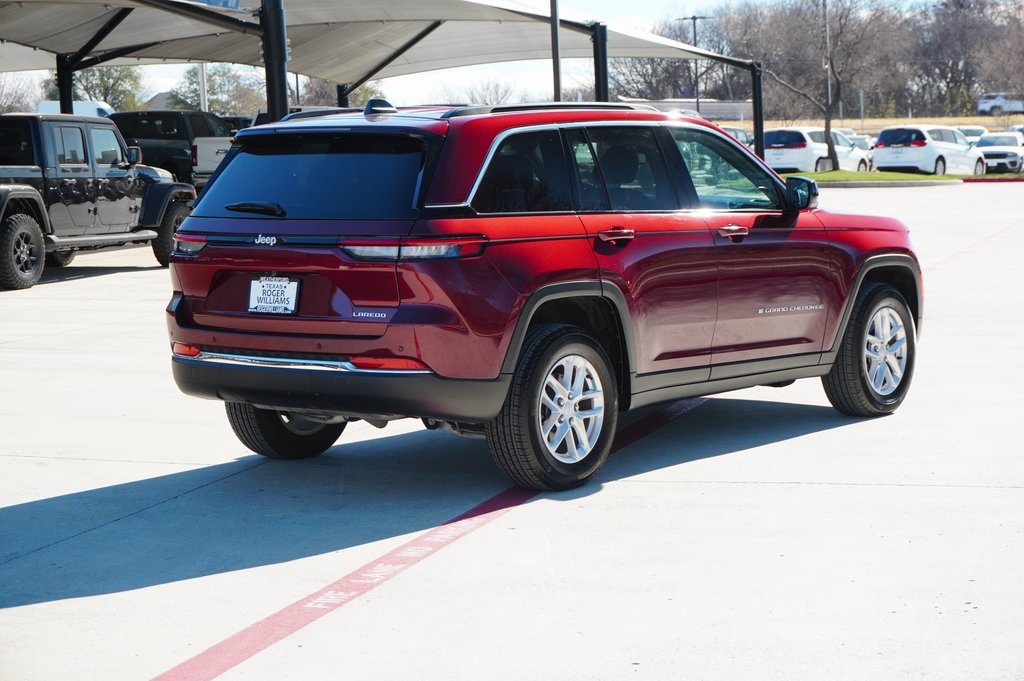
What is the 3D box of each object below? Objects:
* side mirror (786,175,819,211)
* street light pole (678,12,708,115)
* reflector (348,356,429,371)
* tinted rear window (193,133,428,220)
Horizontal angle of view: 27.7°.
[{"bbox_3d":[1.554,-0.784,11.026,0.205,0.185,0.160,4,7,39],"label":"side mirror"},{"bbox_3d":[11.623,-15.822,130.000,2.200,8.900,0.400,-1,6,3],"label":"street light pole"},{"bbox_3d":[-0.521,0.097,9.049,0.400,0.058,0.060,2,6,28],"label":"reflector"},{"bbox_3d":[-0.918,-0.761,9.577,1.430,0.440,0.100,3,-28,38],"label":"tinted rear window"}]

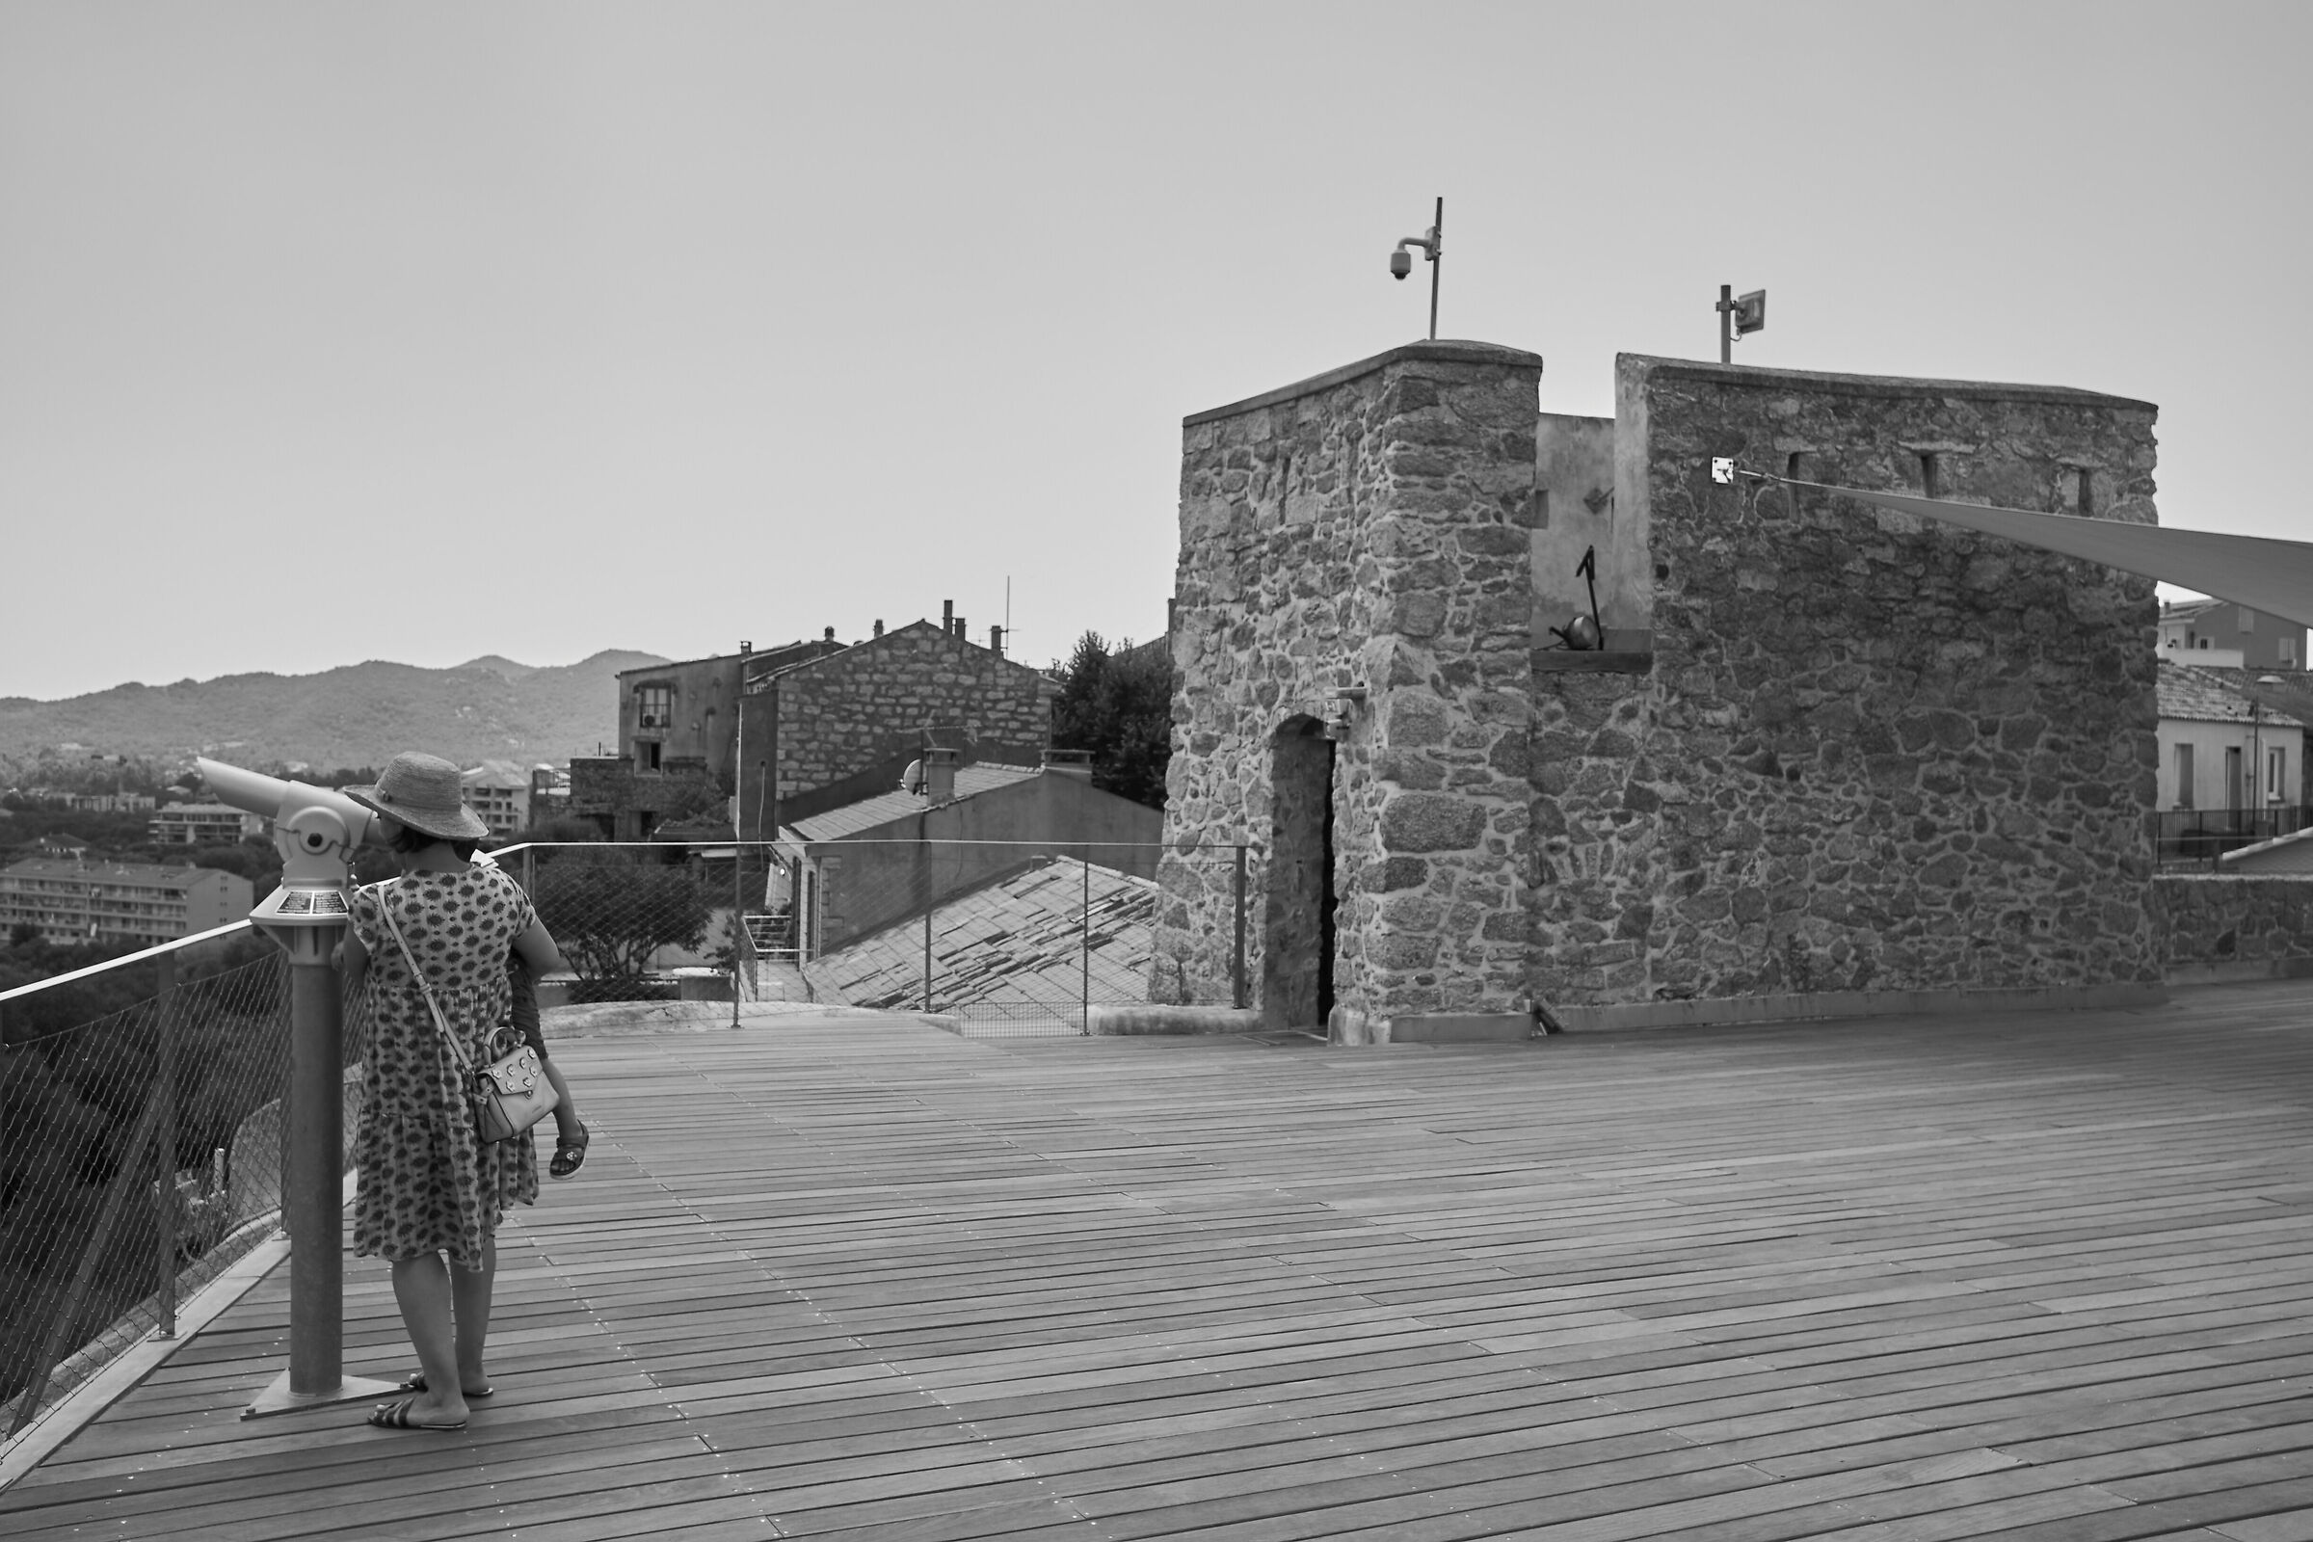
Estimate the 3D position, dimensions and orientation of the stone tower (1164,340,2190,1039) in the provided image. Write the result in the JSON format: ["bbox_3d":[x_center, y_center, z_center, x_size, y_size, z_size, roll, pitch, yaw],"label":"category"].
[{"bbox_3d":[3.420,-0.450,14.950,6.200,3.930,2.850,0,1,-23],"label":"stone tower"}]

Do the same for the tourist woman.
[{"bbox_3d":[-1.700,0.755,5.500,0.520,1.610,0.460,0,1,-35],"label":"tourist woman"}]

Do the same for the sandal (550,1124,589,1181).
[{"bbox_3d":[-1.416,0.917,5.420,0.070,0.085,0.155,-7,28,19],"label":"sandal"}]

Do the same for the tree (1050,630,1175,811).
[{"bbox_3d":[-0.700,0.300,50.000,4.400,6.500,4.400,1,1,0],"label":"tree"}]

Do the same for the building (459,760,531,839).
[{"bbox_3d":[-145.000,7.000,490.000,17.000,18.000,14.000,1,1,-3],"label":"building"}]

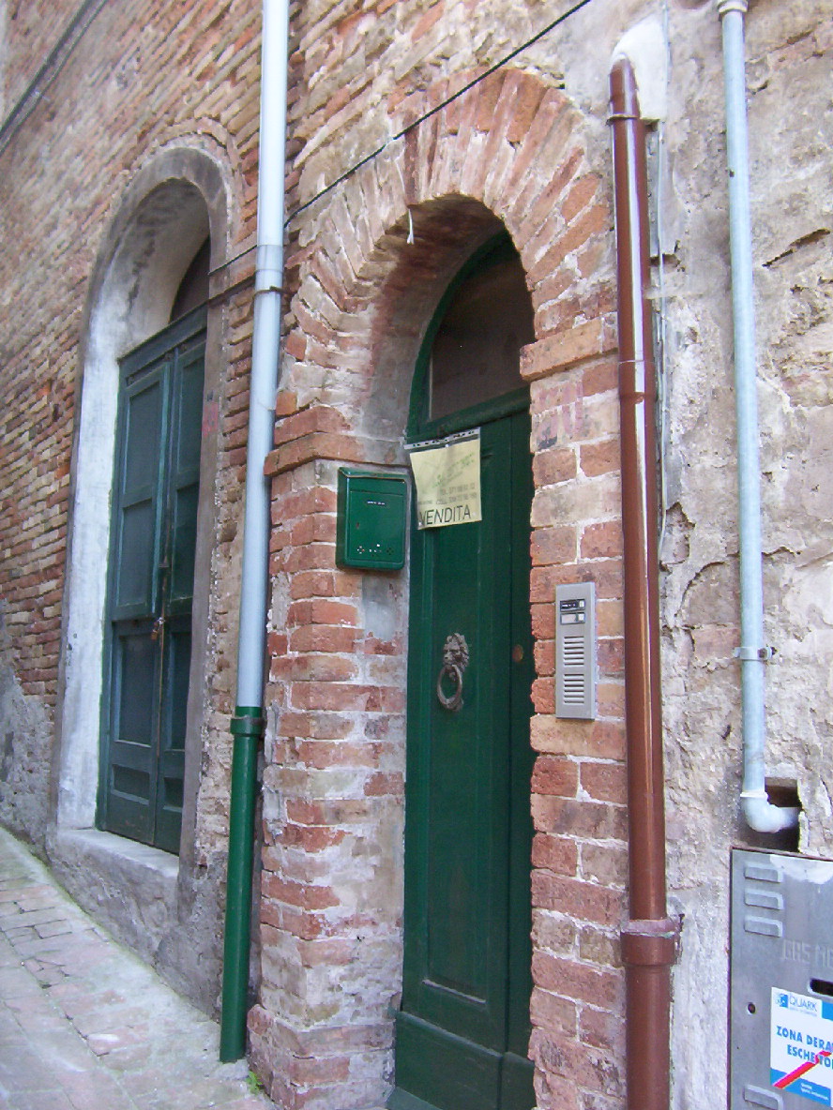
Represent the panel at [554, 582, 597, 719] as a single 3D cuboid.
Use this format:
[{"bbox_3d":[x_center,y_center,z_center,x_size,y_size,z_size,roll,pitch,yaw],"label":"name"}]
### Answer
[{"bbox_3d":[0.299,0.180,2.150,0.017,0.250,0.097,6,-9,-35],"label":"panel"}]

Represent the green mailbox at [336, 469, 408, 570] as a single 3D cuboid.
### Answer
[{"bbox_3d":[-0.116,-0.097,3.018,0.165,0.260,0.075,4,-8,-24],"label":"green mailbox"}]

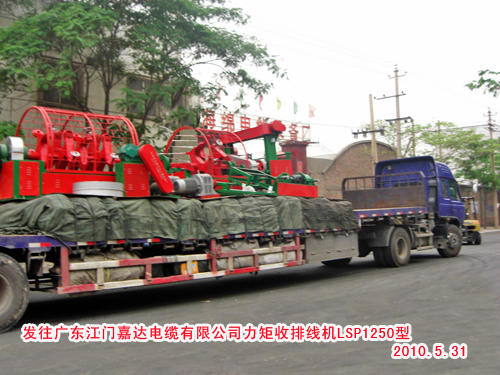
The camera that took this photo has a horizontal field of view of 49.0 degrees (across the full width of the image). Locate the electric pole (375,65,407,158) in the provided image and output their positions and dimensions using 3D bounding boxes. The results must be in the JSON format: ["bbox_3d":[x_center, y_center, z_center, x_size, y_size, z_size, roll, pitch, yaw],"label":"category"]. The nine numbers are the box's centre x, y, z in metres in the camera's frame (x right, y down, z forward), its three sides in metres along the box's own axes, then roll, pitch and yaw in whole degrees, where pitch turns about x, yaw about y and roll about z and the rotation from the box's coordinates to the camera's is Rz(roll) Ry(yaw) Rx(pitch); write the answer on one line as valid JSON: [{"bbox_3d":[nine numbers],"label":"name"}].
[{"bbox_3d":[9.106,-2.384,34.651,2.200,10.760,0.400,-4,-4,40],"label":"electric pole"}]

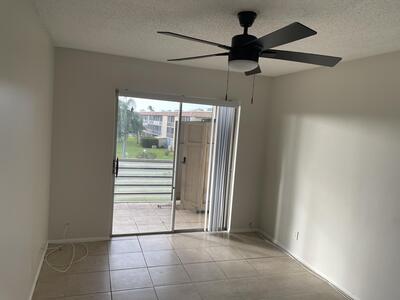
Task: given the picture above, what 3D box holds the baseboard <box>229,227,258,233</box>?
[{"bbox_3d":[0.714,1.276,4.752,0.490,0.055,0.017,2,6,-19],"label":"baseboard"}]

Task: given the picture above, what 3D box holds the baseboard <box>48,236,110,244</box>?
[{"bbox_3d":[-1.573,1.182,3.960,0.740,0.055,0.017,2,6,-19],"label":"baseboard"}]

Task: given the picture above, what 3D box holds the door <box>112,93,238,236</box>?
[{"bbox_3d":[-0.310,0.256,4.335,1.780,1.980,0.110,2,6,-19],"label":"door"}]

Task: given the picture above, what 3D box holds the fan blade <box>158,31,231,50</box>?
[{"bbox_3d":[-0.002,-0.682,1.888,0.525,0.022,0.131,0,19,-38],"label":"fan blade"}]

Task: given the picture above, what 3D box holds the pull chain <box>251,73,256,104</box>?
[{"bbox_3d":[0.395,-0.459,2.195,0.015,0.250,0.015,2,6,-19],"label":"pull chain"}]

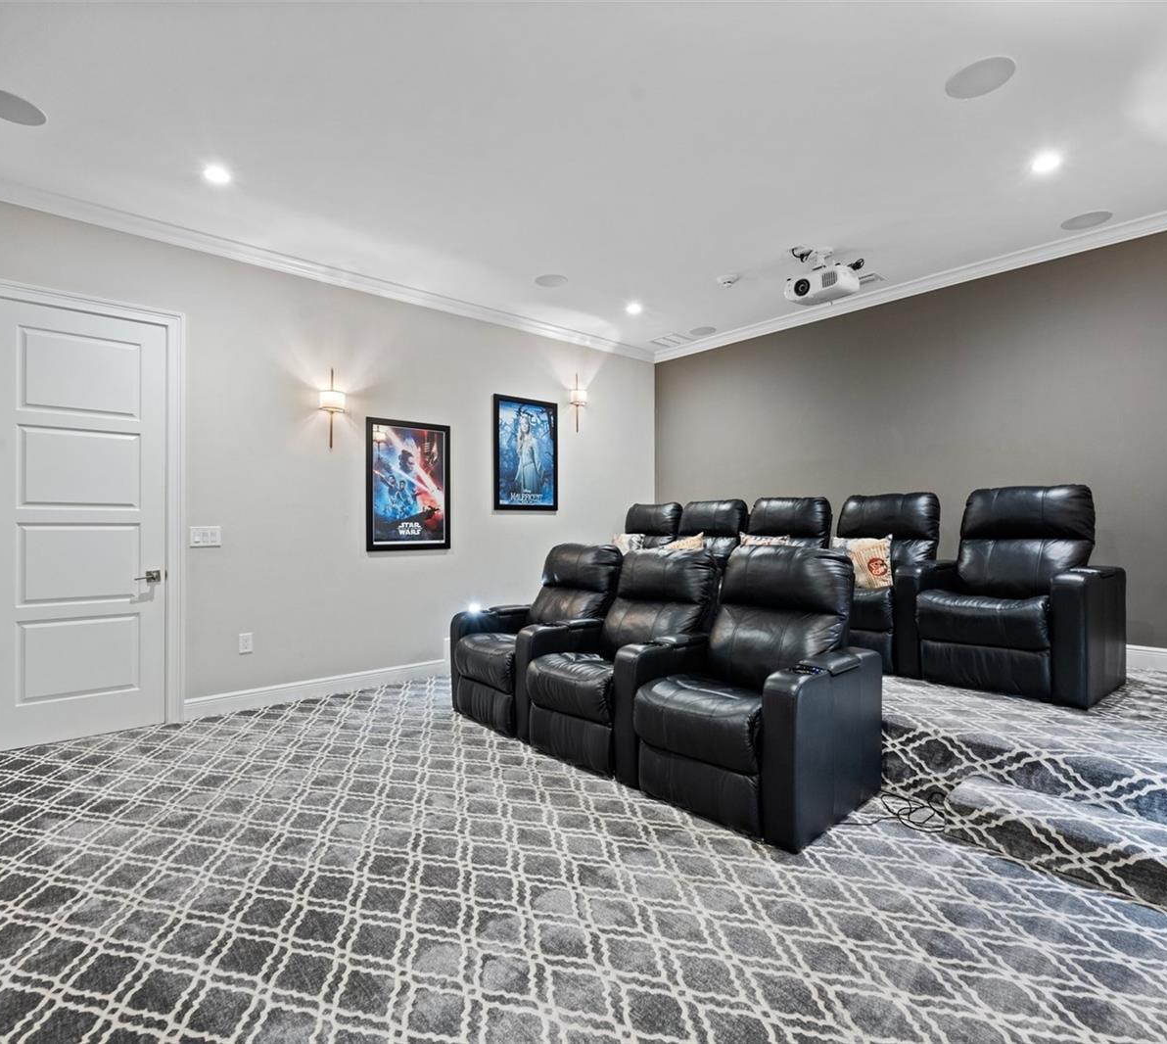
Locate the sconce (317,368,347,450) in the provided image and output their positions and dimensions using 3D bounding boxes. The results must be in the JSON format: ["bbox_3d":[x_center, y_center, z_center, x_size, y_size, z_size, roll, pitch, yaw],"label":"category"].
[{"bbox_3d":[-1.793,-0.812,4.356,0.185,0.573,0.110,0,0,-41],"label":"sconce"}]

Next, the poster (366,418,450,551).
[{"bbox_3d":[-1.361,-0.279,4.786,0.692,1.002,0.028,0,0,-41],"label":"poster"}]

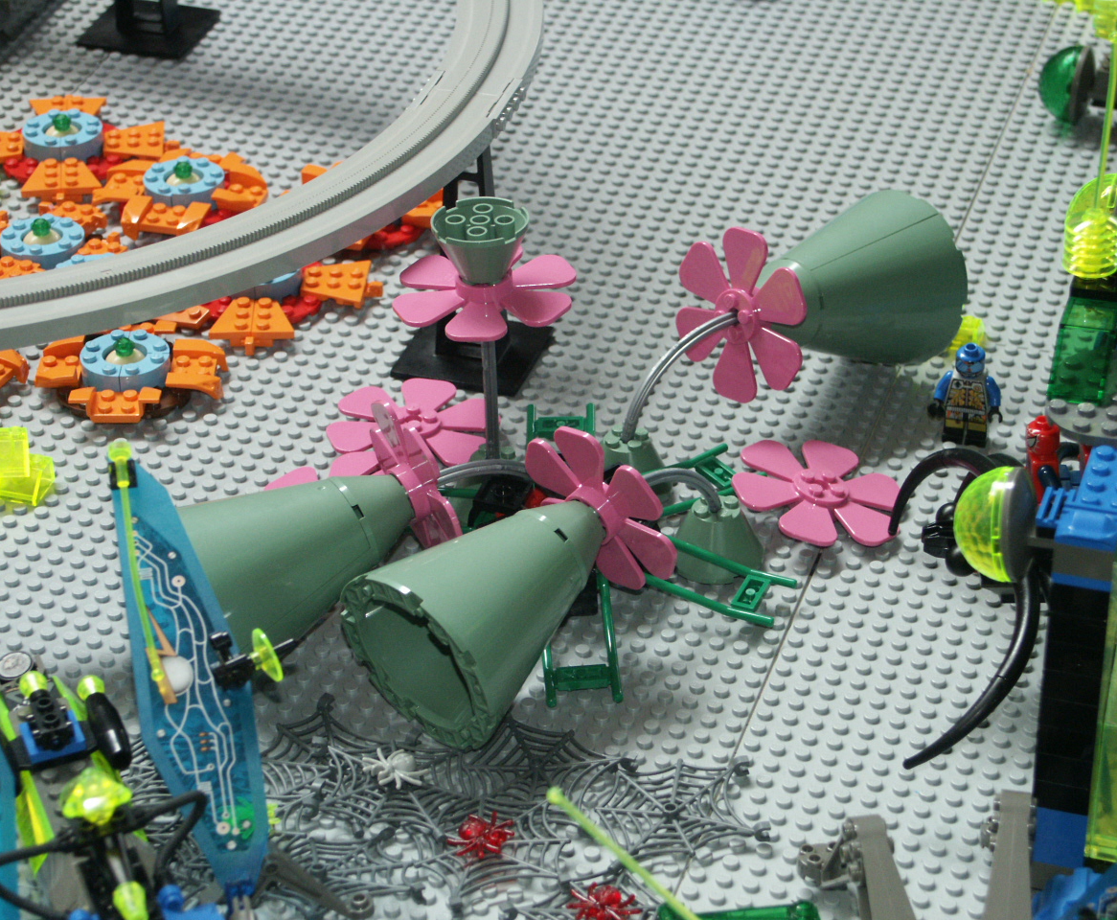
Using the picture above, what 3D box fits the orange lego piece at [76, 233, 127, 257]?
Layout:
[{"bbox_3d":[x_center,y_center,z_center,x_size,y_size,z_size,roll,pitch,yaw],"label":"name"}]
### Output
[{"bbox_3d":[-0.173,-0.074,1.179,0.017,0.011,0.021,13,35,21],"label":"orange lego piece"}]

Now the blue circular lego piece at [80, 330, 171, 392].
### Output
[{"bbox_3d":[-0.157,-0.035,1.142,0.032,0.011,0.032,-1,33,0],"label":"blue circular lego piece"}]

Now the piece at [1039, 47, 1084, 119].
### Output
[{"bbox_3d":[0.208,-0.157,1.311,0.015,0.031,0.031,9,34,15],"label":"piece"}]

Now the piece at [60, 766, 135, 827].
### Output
[{"bbox_3d":[-0.128,0.093,0.872,0.021,0.014,0.017,-12,34,-17],"label":"piece"}]

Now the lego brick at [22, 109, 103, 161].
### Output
[{"bbox_3d":[-0.203,-0.132,1.297,0.032,0.011,0.032,0,33,0],"label":"lego brick"}]

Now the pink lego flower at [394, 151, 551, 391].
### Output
[{"bbox_3d":[-0.030,-0.080,1.137,0.049,0.096,0.049,9,34,15],"label":"pink lego flower"}]

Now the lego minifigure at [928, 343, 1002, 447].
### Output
[{"bbox_3d":[0.143,-0.023,1.105,0.025,0.039,0.013,8,34,13],"label":"lego minifigure"}]

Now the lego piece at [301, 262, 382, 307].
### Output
[{"bbox_3d":[-0.081,-0.066,1.189,0.030,0.007,0.032,0,33,1],"label":"lego piece"}]

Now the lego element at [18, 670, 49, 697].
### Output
[{"bbox_3d":[-0.149,0.063,0.895,0.008,0.008,0.008,-1,33,0],"label":"lego element"}]

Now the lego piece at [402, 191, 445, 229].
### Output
[{"bbox_3d":[-0.052,-0.099,1.250,0.021,0.012,0.031,0,33,0],"label":"lego piece"}]

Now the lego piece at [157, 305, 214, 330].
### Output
[{"bbox_3d":[-0.143,-0.056,1.180,0.025,0.005,0.018,9,34,15],"label":"lego piece"}]

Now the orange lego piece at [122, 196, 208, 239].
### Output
[{"bbox_3d":[-0.154,-0.096,1.237,0.032,0.010,0.017,5,33,9],"label":"orange lego piece"}]

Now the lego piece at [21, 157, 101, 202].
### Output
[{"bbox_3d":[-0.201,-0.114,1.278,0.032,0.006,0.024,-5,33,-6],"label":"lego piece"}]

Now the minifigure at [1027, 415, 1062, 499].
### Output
[{"bbox_3d":[0.152,0.005,0.975,0.014,0.040,0.024,-10,31,9],"label":"minifigure"}]

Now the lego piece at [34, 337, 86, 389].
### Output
[{"bbox_3d":[-0.179,-0.034,1.129,0.018,0.009,0.029,0,33,1],"label":"lego piece"}]

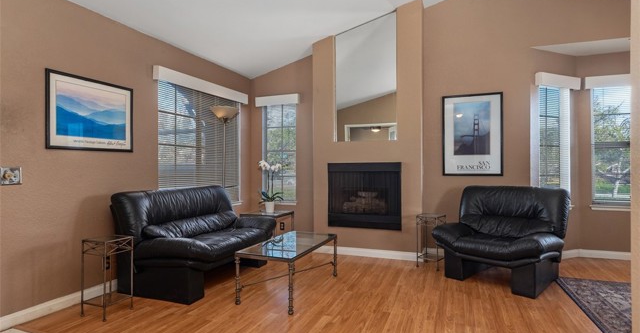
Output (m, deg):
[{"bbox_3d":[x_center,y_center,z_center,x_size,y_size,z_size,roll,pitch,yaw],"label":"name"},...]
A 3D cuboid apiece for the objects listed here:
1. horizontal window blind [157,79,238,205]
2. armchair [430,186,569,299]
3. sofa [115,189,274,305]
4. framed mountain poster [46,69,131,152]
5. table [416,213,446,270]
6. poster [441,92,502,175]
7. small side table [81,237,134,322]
[{"bbox_3d":[-1.411,-0.198,4.375,0.056,1.400,1.422,0,0,22],"label":"horizontal window blind"},{"bbox_3d":[1.792,0.660,3.523,0.963,0.907,1.120,0,0,-43],"label":"armchair"},{"bbox_3d":[-1.131,0.674,3.622,0.963,0.907,1.635,0,0,22],"label":"sofa"},{"bbox_3d":[-1.910,-0.434,3.031,0.028,0.610,0.771,0,0,22],"label":"framed mountain poster"},{"bbox_3d":[1.243,0.830,3.956,0.258,0.573,0.258,0,0,42],"label":"table"},{"bbox_3d":[1.788,-0.364,4.176,0.655,0.958,0.028,0,0,22],"label":"poster"},{"bbox_3d":[-1.633,0.843,2.741,0.269,0.573,0.269,0,0,22],"label":"small side table"}]

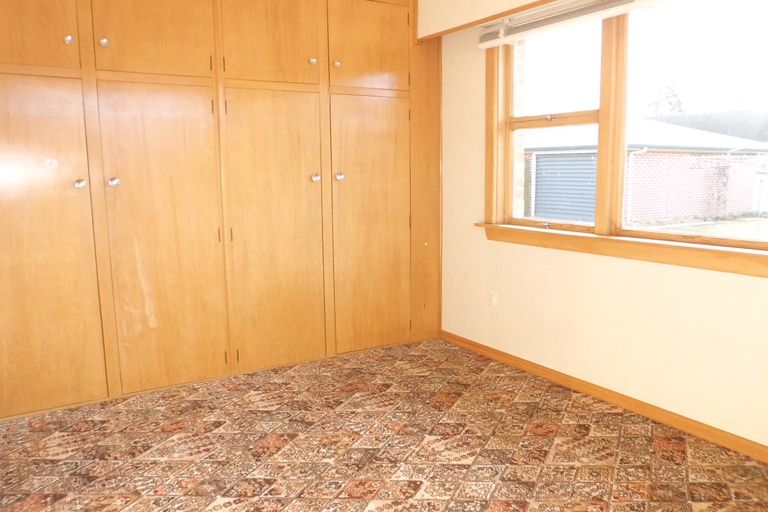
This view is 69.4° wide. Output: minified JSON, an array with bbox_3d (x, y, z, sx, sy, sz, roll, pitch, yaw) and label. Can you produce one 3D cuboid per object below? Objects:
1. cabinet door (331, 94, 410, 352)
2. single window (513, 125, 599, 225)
[{"bbox_3d":[-0.080,-0.207,3.900,0.627,1.773,0.045,-6,10,-31],"label":"cabinet door"},{"bbox_3d":[0.989,-0.476,3.277,0.070,0.555,0.641,-6,10,-31],"label":"single window"}]

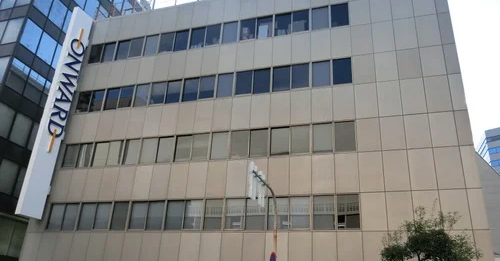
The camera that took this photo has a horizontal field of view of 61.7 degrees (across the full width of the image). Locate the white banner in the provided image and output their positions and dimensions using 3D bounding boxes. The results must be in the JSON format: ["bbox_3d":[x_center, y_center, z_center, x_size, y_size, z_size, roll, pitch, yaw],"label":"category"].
[{"bbox_3d":[-11.005,-1.500,24.154,0.320,13.046,1.398,-5,-25,18],"label":"white banner"}]

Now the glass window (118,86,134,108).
[{"bbox_3d":[-7.589,-2.054,25.841,1.012,1.573,0.100,-5,-24,17],"label":"glass window"}]

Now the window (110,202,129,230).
[{"bbox_3d":[-6.531,4.276,21.030,0.896,1.442,0.100,-5,-26,18],"label":"window"}]

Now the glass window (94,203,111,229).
[{"bbox_3d":[-7.758,4.523,22.032,0.950,1.470,0.100,-5,-25,18],"label":"glass window"}]

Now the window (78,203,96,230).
[{"bbox_3d":[-8.995,4.809,23.269,1.012,1.573,0.100,-5,-24,17],"label":"window"}]

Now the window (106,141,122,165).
[{"bbox_3d":[-7.597,1.290,23.487,0.950,1.470,0.100,-5,-25,18],"label":"window"}]

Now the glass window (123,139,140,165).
[{"bbox_3d":[-6.250,1.155,22.222,0.879,1.407,0.100,-5,-25,18],"label":"glass window"}]

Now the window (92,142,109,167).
[{"bbox_3d":[-8.785,1.443,24.699,1.012,1.573,0.100,-5,-24,17],"label":"window"}]

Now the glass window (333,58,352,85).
[{"bbox_3d":[4.836,-3.071,21.920,1.012,1.573,0.100,-5,-24,17],"label":"glass window"}]

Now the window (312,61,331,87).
[{"bbox_3d":[3.600,-2.809,20.962,0.927,1.442,0.100,-5,-25,18],"label":"window"}]

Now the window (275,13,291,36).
[{"bbox_3d":[1.820,-5.937,23.461,0.950,1.470,0.100,-5,-25,18],"label":"window"}]

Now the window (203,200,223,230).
[{"bbox_3d":[-1.800,4.032,20.107,0.950,1.470,0.100,-5,-25,18],"label":"window"}]

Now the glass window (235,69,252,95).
[{"bbox_3d":[-0.315,-2.539,22.062,0.892,1.421,0.100,-5,-26,18],"label":"glass window"}]

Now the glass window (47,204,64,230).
[{"bbox_3d":[-10.314,4.632,22.408,0.927,1.442,0.100,-5,-25,18],"label":"glass window"}]

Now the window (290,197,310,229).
[{"bbox_3d":[2.382,3.898,19.670,1.012,1.573,0.100,-5,-24,17],"label":"window"}]

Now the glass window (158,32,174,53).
[{"bbox_3d":[-4.940,-5.128,24.722,0.952,1.411,0.090,-5,-25,18],"label":"glass window"}]

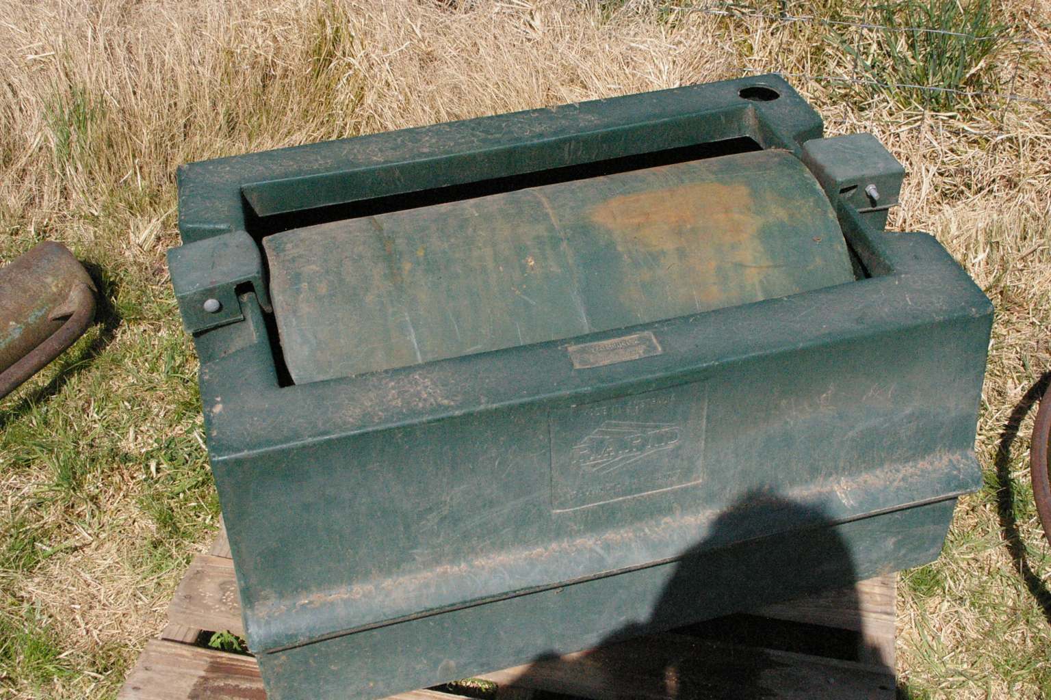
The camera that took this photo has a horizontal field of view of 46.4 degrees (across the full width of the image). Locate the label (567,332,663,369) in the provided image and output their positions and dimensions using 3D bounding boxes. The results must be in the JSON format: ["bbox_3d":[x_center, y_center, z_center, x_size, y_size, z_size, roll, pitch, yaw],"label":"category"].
[{"bbox_3d":[0.116,0.001,1.592,0.117,0.003,0.045,-10,41,-11],"label":"label"}]

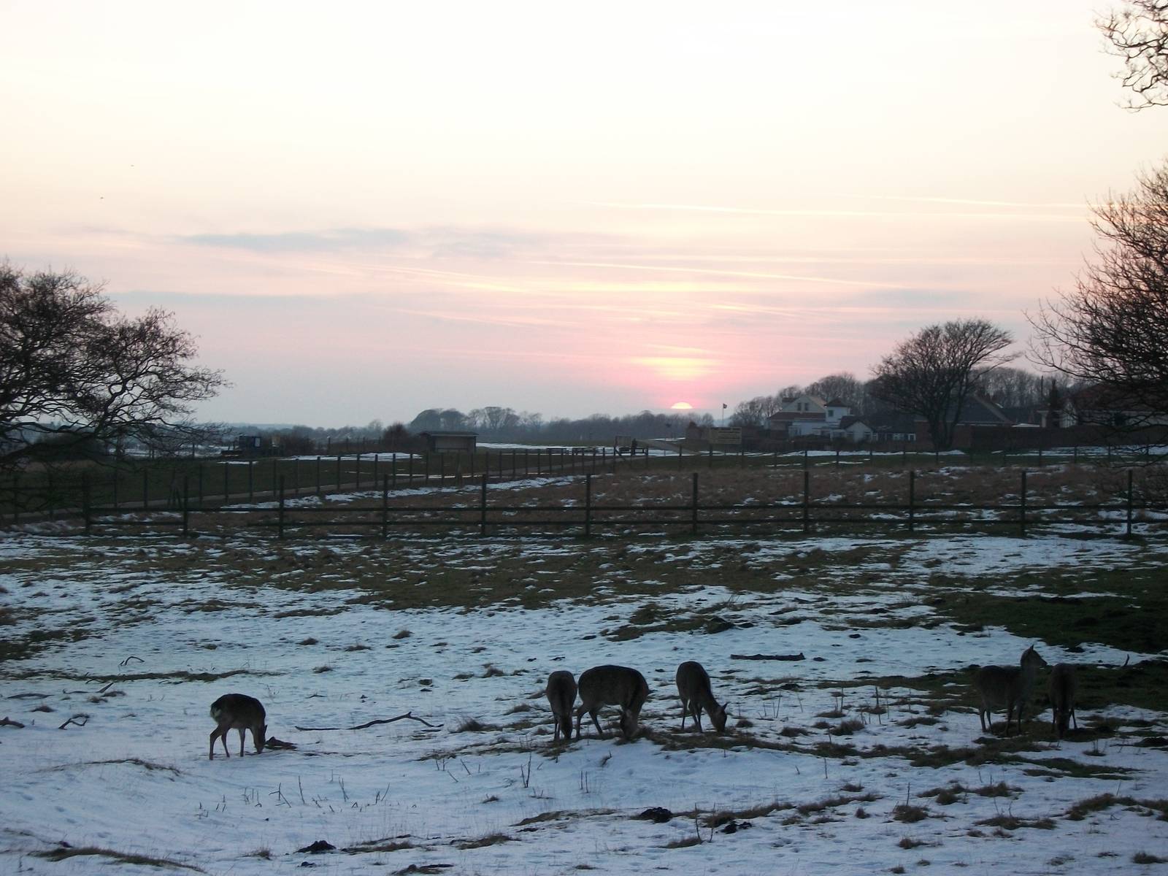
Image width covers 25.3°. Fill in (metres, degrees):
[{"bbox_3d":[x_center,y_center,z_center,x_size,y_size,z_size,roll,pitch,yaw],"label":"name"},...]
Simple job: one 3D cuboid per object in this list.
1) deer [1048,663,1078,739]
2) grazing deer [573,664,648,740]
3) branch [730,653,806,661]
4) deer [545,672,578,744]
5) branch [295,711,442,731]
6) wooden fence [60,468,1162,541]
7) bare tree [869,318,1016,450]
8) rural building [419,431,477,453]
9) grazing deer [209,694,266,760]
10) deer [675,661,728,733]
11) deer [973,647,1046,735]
[{"bbox_3d":[5.121,2.803,27.800,0.350,0.800,1.050,0,0,2],"label":"deer"},{"bbox_3d":[0.287,2.767,27.200,1.050,0.800,0.400,0,0,44],"label":"grazing deer"},{"bbox_3d":[2.574,3.060,36.300,1.060,0.110,0.160,0,0,0],"label":"branch"},{"bbox_3d":[-0.242,2.804,27.100,0.350,0.790,1.050,0,0,-6],"label":"deer"},{"bbox_3d":[-2.337,3.075,28.200,1.600,0.180,0.400,0,0,0],"label":"branch"},{"bbox_3d":[0.243,1.947,78.000,34.000,2.050,0.200,0,0,9],"label":"wooden fence"},{"bbox_3d":[34.993,-5.214,255.000,14.200,12.800,13.000,0,0,0],"label":"bare tree"},{"bbox_3d":[-14.345,0.425,275.000,5.600,2.300,2.800,0,0,-23],"label":"rural building"},{"bbox_3d":[-3.503,2.918,26.300,0.850,0.660,0.300,0,0,-40],"label":"grazing deer"},{"bbox_3d":[1.250,2.755,27.700,0.420,0.760,1.000,0,0,-27],"label":"deer"},{"bbox_3d":[4.588,2.710,28.000,0.380,0.970,1.000,0,0,-40],"label":"deer"}]

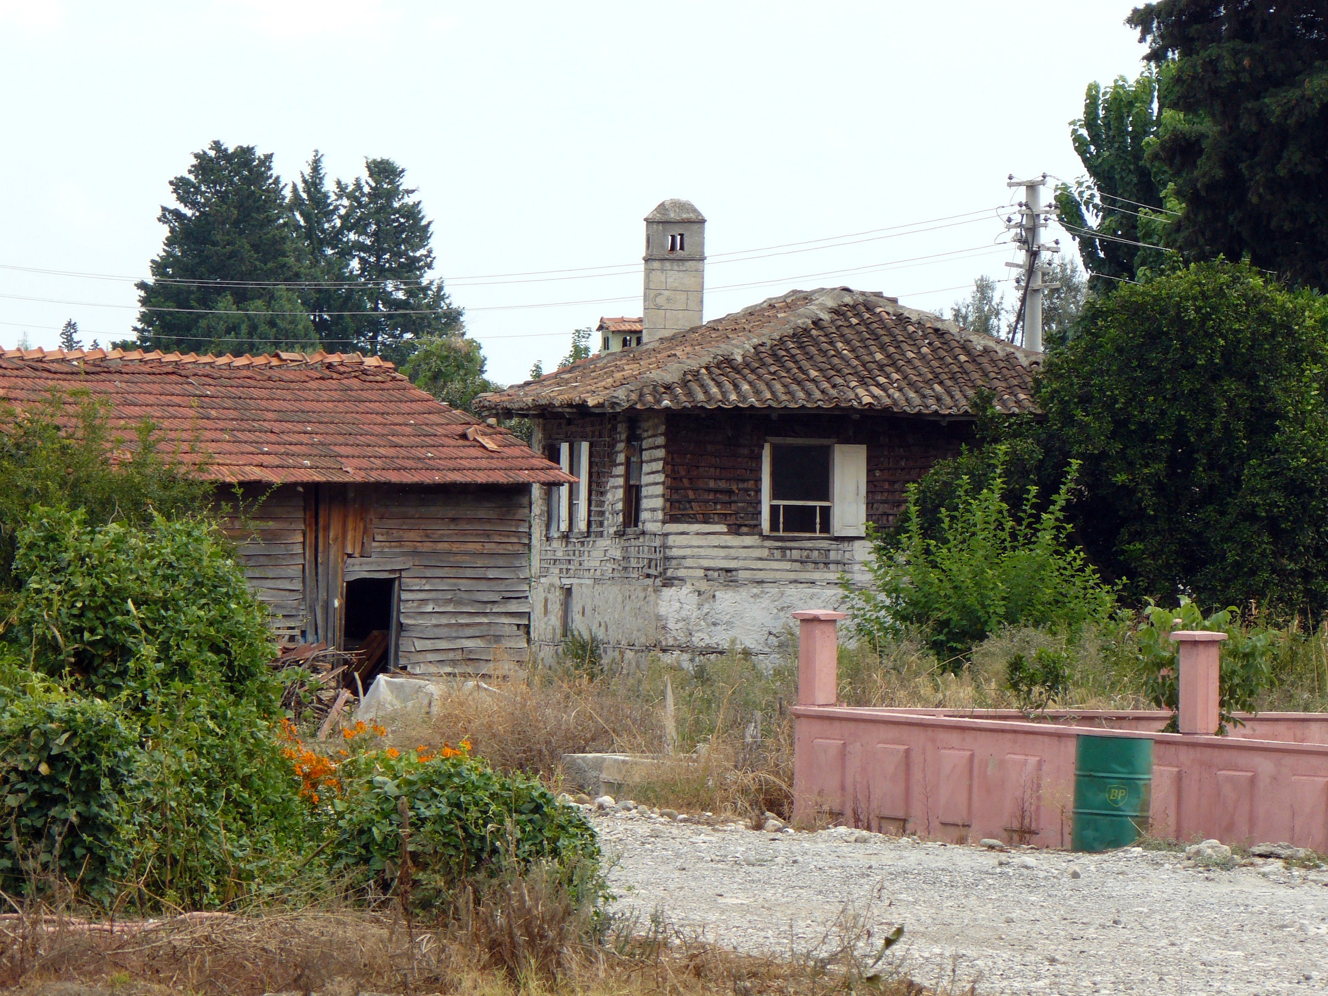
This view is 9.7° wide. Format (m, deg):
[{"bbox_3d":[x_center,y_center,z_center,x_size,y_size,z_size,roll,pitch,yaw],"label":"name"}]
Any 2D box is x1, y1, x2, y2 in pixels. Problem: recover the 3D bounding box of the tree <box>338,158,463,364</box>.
[{"bbox_3d":[-6.800,-3.192,200.007,3.200,10.900,3.200,1,0,0],"label":"tree"}]

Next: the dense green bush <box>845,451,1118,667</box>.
[{"bbox_3d":[3.638,0.866,91.002,3.100,2.850,2.900,1,0,0],"label":"dense green bush"}]

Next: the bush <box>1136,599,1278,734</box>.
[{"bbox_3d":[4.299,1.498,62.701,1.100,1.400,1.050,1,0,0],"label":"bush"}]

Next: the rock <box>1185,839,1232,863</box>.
[{"bbox_3d":[4.071,2.637,58.800,0.350,0.185,0.280,1,0,0],"label":"rock"}]

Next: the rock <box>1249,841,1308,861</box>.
[{"bbox_3d":[4.571,2.631,58.500,0.440,0.160,0.290,1,0,0],"label":"rock"}]

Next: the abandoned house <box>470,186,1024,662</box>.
[{"bbox_3d":[2.317,-0.891,110.978,7.990,6.580,10.200,1,0,-12],"label":"abandoned house"}]

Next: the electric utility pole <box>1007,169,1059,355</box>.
[{"bbox_3d":[5.838,-1.320,126.005,0.880,7.750,0.650,1,0,-6],"label":"electric utility pole"}]

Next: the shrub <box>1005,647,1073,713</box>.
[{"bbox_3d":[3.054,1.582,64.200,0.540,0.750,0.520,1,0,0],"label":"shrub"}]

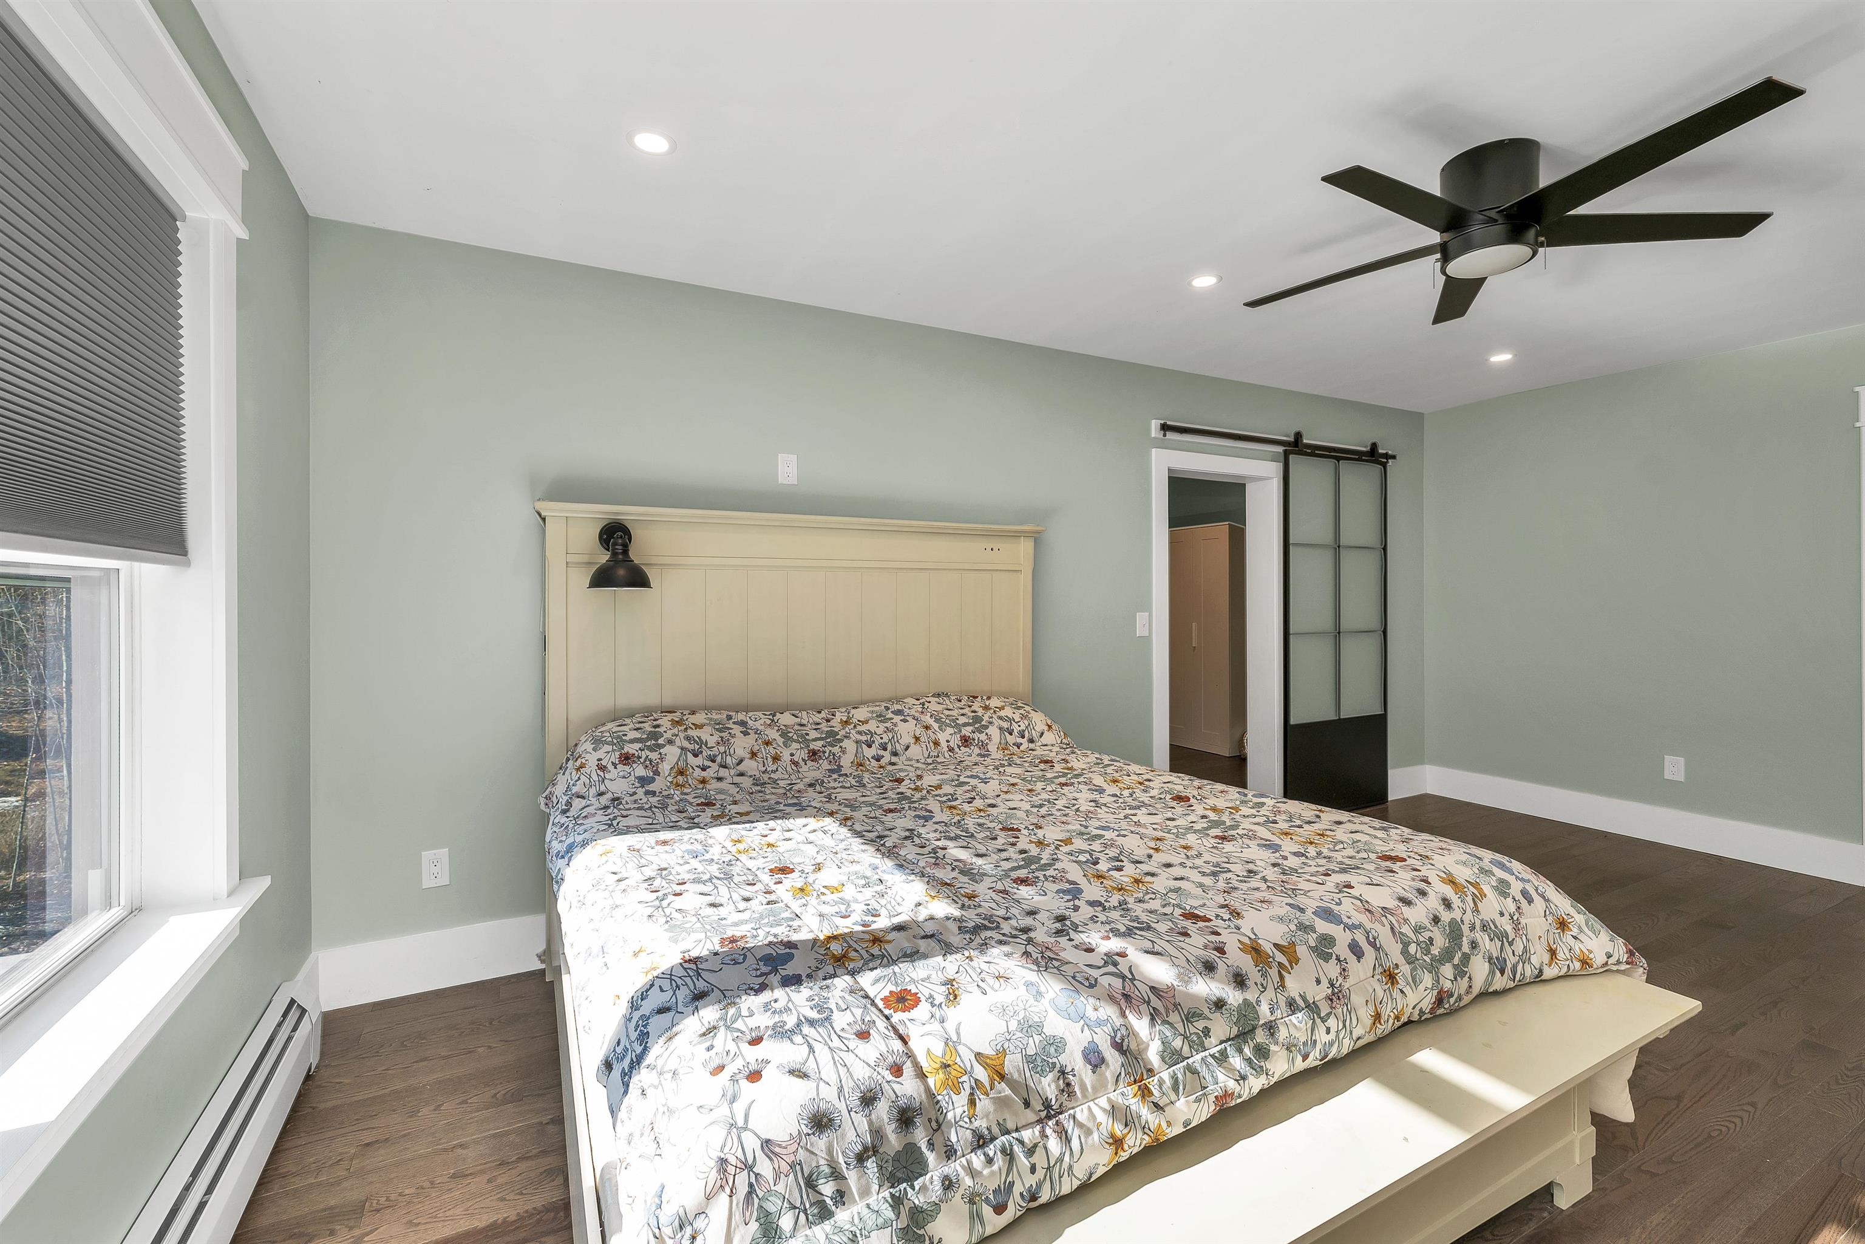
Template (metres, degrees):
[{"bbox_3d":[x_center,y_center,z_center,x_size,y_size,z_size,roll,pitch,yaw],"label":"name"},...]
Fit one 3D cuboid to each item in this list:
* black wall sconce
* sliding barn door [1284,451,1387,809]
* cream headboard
[{"bbox_3d":[-1.048,-0.228,2.430,0.196,0.238,0.240,0,0,-27],"label":"black wall sconce"},{"bbox_3d":[2.433,0.080,4.347,0.910,2.132,0.043,0,0,-27],"label":"sliding barn door"},{"bbox_3d":[-0.412,0.395,2.890,2.042,1.592,0.113,0,0,-27],"label":"cream headboard"}]

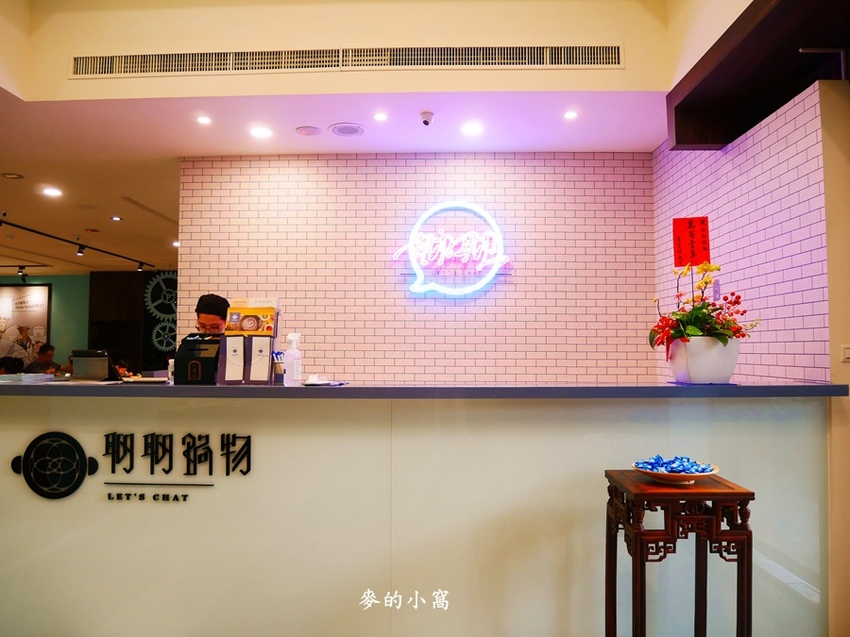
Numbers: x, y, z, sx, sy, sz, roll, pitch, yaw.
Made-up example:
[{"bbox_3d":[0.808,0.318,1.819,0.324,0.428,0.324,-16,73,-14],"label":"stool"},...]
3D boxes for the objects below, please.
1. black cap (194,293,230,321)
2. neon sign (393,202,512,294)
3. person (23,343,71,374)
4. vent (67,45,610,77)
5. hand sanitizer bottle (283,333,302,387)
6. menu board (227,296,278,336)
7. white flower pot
[{"bbox_3d":[-1.139,-0.065,3.165,0.180,0.130,0.200,0,15,-4],"label":"black cap"},{"bbox_3d":[0.199,-0.542,4.500,0.890,0.710,0.070,0,-3,2],"label":"neon sign"},{"bbox_3d":[-4.260,0.932,6.596,0.650,1.280,0.580,-2,-4,39],"label":"person"},{"bbox_3d":[-0.511,-1.548,3.546,3.372,0.155,0.050,0,-3,3],"label":"vent"},{"bbox_3d":[-0.556,0.176,2.488,0.080,0.226,0.075,0,-3,0],"label":"hand sanitizer bottle"},{"bbox_3d":[-0.786,-0.007,2.670,0.215,0.175,0.070,0,-3,2],"label":"menu board"},{"bbox_3d":[1.253,0.189,2.646,0.250,0.210,0.250,0,-3,2],"label":"white flower pot"}]

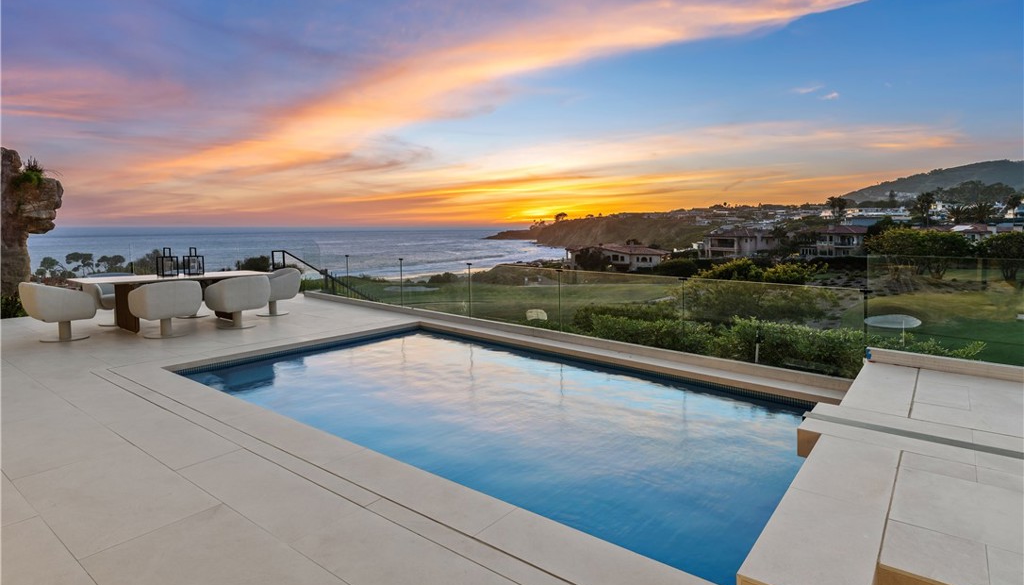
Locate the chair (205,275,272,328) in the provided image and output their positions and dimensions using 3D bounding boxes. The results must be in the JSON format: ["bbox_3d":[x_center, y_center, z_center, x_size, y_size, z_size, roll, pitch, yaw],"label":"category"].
[{"bbox_3d":[-4.033,0.140,7.944,0.690,0.745,0.720,4,8,29],"label":"chair"}]

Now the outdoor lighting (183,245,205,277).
[{"bbox_3d":[-4.924,-0.482,8.345,0.200,0.410,0.200,4,8,32],"label":"outdoor lighting"}]

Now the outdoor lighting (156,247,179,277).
[{"bbox_3d":[-5.186,-0.456,8.124,0.200,0.410,0.200,4,8,31],"label":"outdoor lighting"}]

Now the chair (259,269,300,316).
[{"bbox_3d":[-4.002,0.000,9.111,0.720,0.745,0.690,4,8,31],"label":"chair"}]

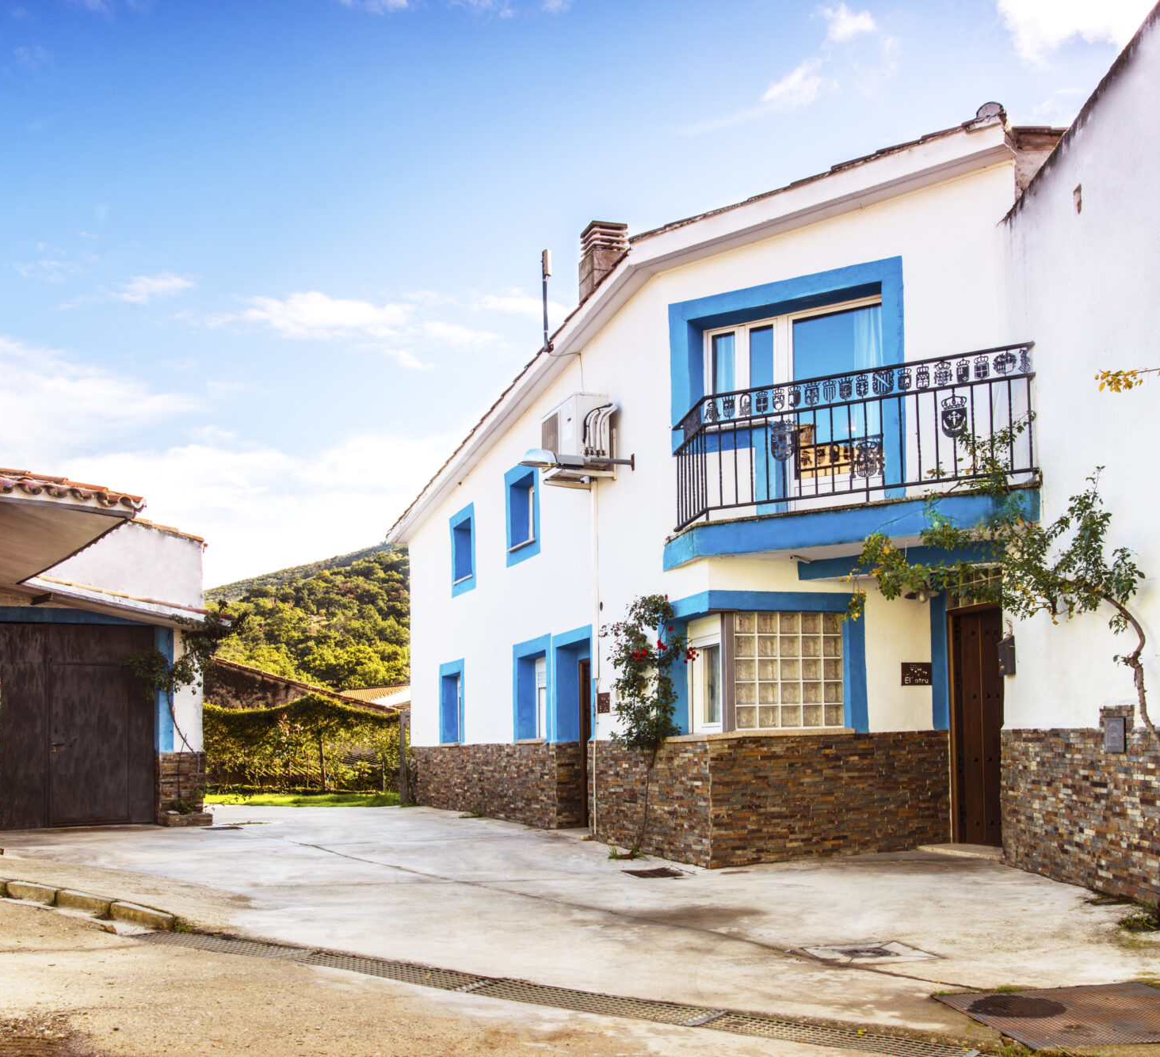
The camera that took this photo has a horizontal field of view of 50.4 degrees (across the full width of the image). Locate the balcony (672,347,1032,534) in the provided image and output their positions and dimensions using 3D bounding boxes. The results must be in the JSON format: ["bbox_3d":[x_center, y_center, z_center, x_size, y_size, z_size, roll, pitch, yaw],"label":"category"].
[{"bbox_3d":[2.153,-0.731,10.476,3.250,1.000,0.600,-5,-8,33],"label":"balcony"}]

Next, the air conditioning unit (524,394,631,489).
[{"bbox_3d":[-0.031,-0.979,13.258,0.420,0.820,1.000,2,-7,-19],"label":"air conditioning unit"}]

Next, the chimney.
[{"bbox_3d":[0.279,-3.036,14.426,0.450,1.050,0.450,2,-7,-19],"label":"chimney"}]

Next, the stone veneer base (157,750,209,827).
[{"bbox_3d":[-5.436,3.577,16.956,0.680,1.000,0.500,1,-7,-17],"label":"stone veneer base"}]

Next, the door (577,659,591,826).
[{"bbox_3d":[0.196,2.410,13.990,0.100,2.020,1.000,2,-7,-19],"label":"door"}]

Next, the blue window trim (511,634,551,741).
[{"bbox_3d":[-0.501,2.004,15.403,0.220,1.290,1.500,2,-7,-19],"label":"blue window trim"}]

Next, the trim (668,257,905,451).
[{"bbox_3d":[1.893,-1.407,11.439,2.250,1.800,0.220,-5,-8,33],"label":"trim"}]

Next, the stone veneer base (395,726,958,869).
[{"bbox_3d":[0.165,3.390,16.465,2.300,1.080,12.400,3,-11,-19],"label":"stone veneer base"}]

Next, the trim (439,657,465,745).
[{"bbox_3d":[-1.893,2.724,19.299,0.220,1.270,1.500,2,-7,-19],"label":"trim"}]

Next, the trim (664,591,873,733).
[{"bbox_3d":[1.722,1.193,11.155,1.580,1.200,0.800,1,-7,-14],"label":"trim"}]

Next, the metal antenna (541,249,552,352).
[{"bbox_3d":[-0.372,-2.563,13.828,0.100,1.120,0.100,2,-7,-19],"label":"metal antenna"}]

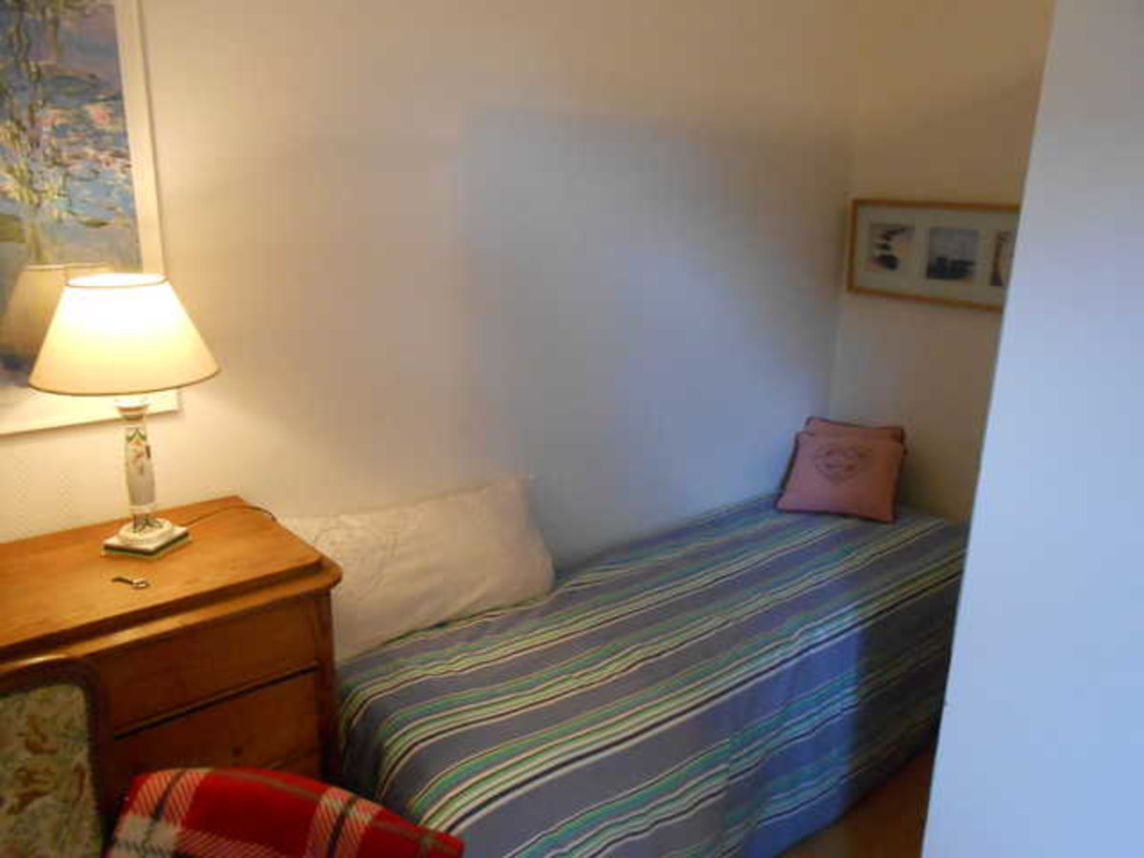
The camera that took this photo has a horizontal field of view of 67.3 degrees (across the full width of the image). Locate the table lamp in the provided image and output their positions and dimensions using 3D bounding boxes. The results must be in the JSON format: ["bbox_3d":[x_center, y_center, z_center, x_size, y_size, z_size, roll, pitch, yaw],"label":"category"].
[{"bbox_3d":[-0.742,-0.023,1.451,0.283,0.470,0.283,4,16,11],"label":"table lamp"}]

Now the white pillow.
[{"bbox_3d":[-0.345,0.325,2.041,0.697,0.323,0.131,-11,7,-39],"label":"white pillow"}]

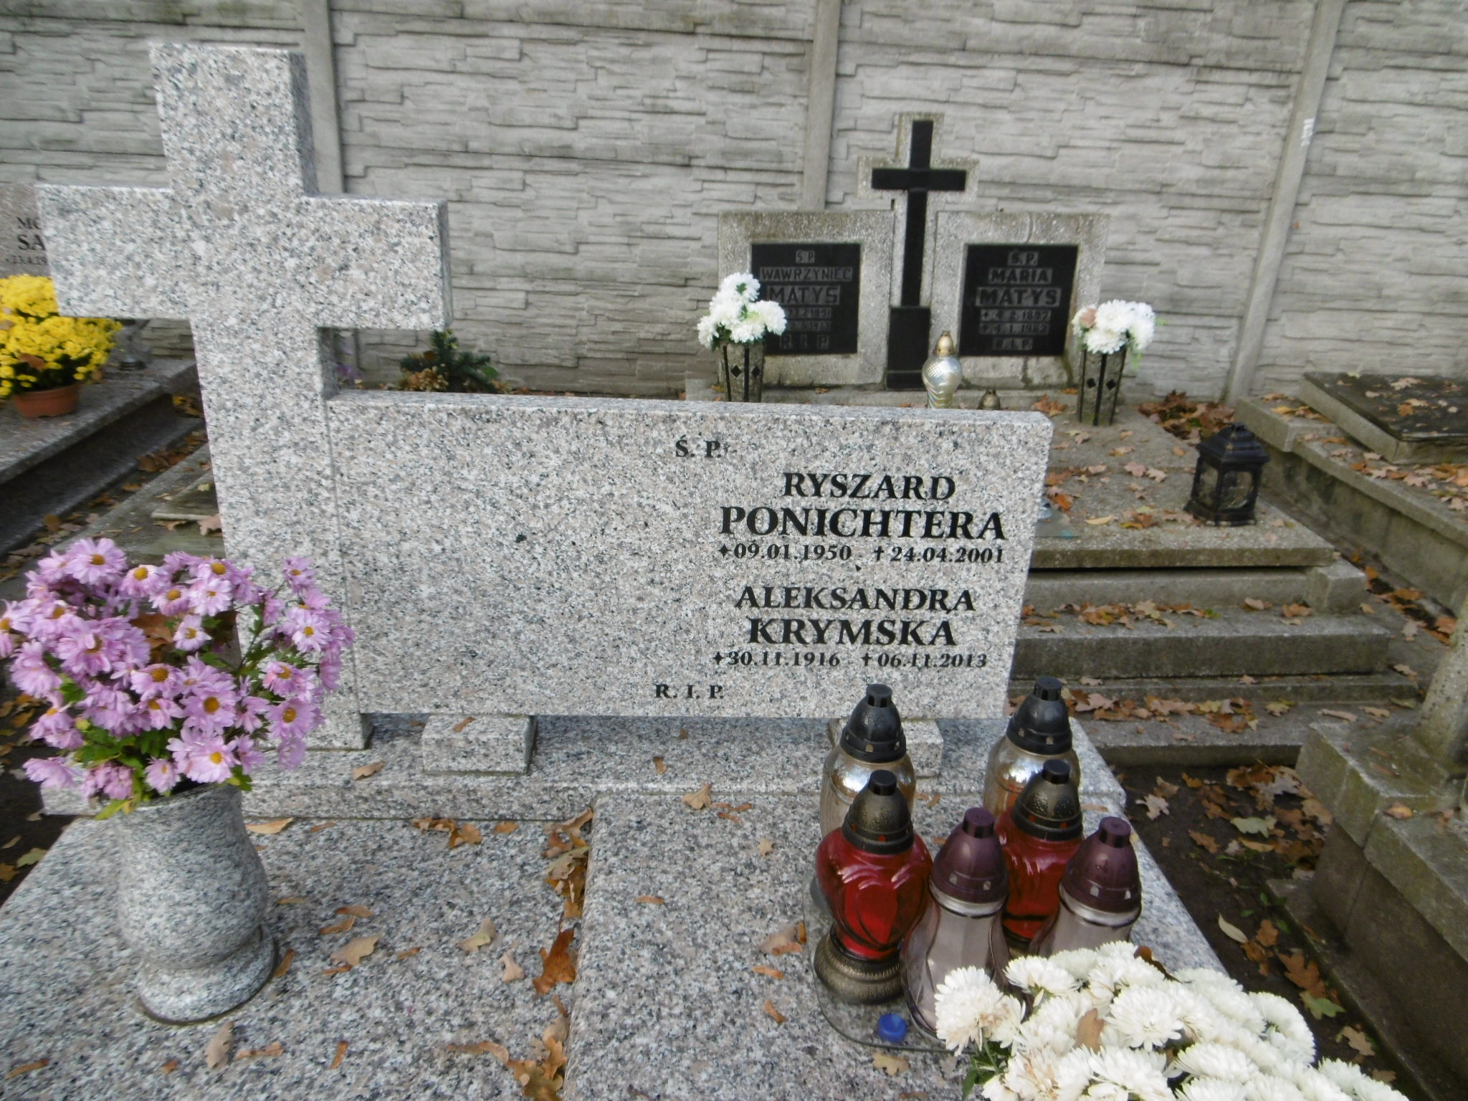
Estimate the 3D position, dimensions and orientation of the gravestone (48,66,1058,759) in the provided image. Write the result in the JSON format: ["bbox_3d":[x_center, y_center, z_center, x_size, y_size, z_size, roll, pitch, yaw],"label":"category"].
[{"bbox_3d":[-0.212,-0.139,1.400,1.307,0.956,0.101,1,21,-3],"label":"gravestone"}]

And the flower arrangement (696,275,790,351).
[{"bbox_3d":[0.027,-0.953,4.063,0.360,0.310,0.300,0,21,-1],"label":"flower arrangement"}]

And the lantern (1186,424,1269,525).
[{"bbox_3d":[1.576,-0.252,3.236,0.160,0.300,0.158,0,21,-1],"label":"lantern"}]

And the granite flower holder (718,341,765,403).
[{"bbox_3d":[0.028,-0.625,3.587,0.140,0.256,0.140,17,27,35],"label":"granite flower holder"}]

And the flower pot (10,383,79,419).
[{"bbox_3d":[-2.598,-0.575,3.842,0.215,0.115,0.215,2,20,-2],"label":"flower pot"}]

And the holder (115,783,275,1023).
[{"bbox_3d":[-0.609,0.399,1.155,0.153,0.212,0.153,2,22,-2],"label":"holder"}]

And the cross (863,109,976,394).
[{"bbox_3d":[0.663,-1.096,3.805,0.423,0.978,0.100,0,22,-1],"label":"cross"}]

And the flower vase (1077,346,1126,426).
[{"bbox_3d":[1.516,-0.686,4.218,0.190,0.320,0.200,0,21,-1],"label":"flower vase"}]

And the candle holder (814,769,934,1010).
[{"bbox_3d":[0.157,0.363,1.137,0.128,0.250,0.115,2,22,-2],"label":"candle holder"}]

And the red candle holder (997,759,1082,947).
[{"bbox_3d":[0.406,0.416,1.356,0.148,0.307,0.130,1,19,-3],"label":"red candle holder"}]

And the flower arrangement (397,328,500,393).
[{"bbox_3d":[-1.166,-0.751,4.141,0.420,0.320,0.360,2,20,-2],"label":"flower arrangement"}]

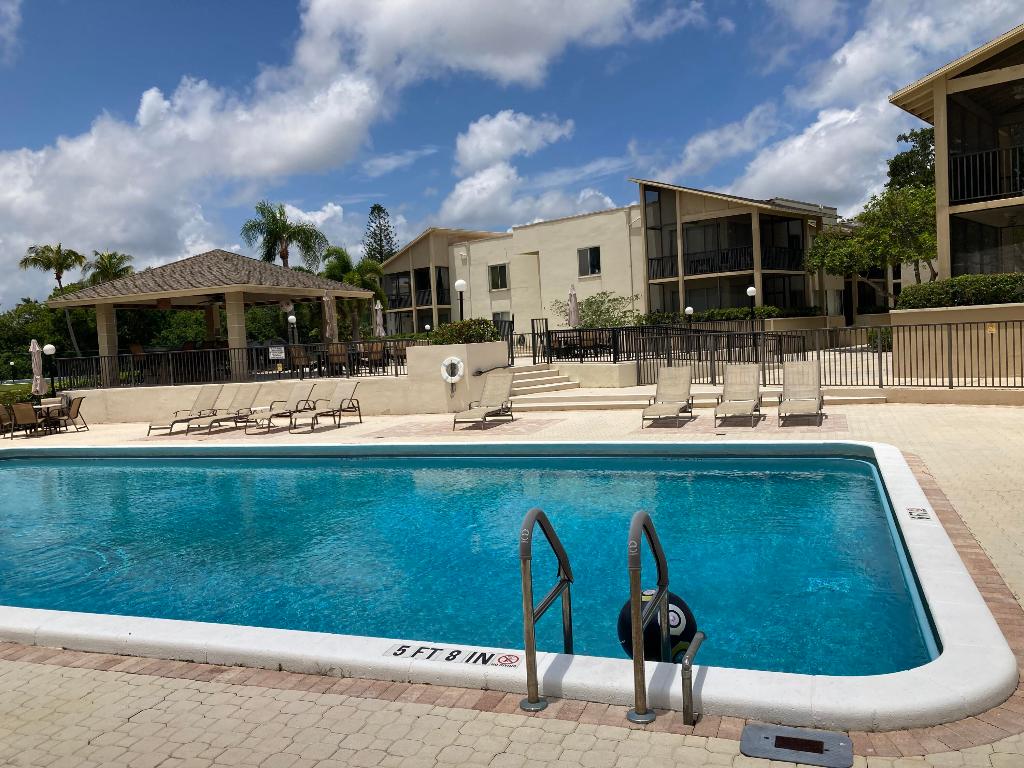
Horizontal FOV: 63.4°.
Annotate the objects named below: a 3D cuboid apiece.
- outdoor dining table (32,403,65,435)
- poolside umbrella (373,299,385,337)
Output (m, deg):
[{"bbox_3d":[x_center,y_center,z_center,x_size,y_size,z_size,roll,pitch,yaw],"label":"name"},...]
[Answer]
[{"bbox_3d":[-11.550,0.884,20.650,0.740,0.720,0.740,-5,4,-29],"label":"outdoor dining table"},{"bbox_3d":[-4.516,-1.740,28.448,0.420,2.319,0.420,-3,3,0],"label":"poolside umbrella"}]

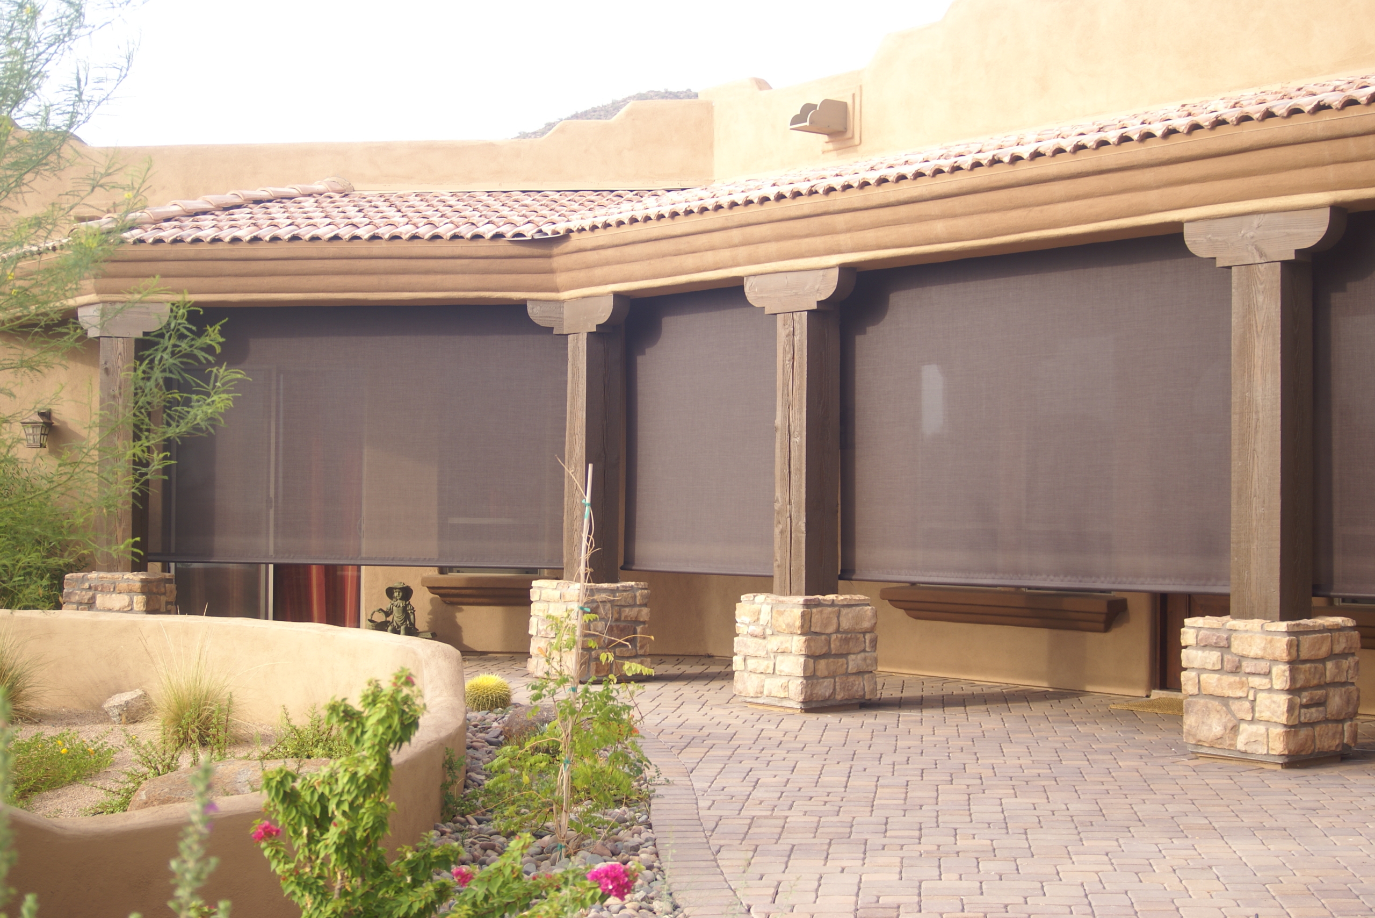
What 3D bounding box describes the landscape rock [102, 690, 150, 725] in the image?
[{"bbox_3d":[-3.070,1.354,10.875,0.260,0.180,0.200,1,-2,-18],"label":"landscape rock"}]

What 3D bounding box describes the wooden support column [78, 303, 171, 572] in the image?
[{"bbox_3d":[-4.541,-0.160,16.150,0.790,2.183,0.360,0,-2,8],"label":"wooden support column"}]

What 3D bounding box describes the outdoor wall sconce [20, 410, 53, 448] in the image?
[{"bbox_3d":[-6.099,-0.282,18.659,0.215,0.362,0.331,0,-2,4],"label":"outdoor wall sconce"}]

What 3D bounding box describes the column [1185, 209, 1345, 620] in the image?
[{"bbox_3d":[3.171,-0.216,10.817,0.322,2.185,0.907,2,-2,-41],"label":"column"}]

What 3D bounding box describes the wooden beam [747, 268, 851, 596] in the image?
[{"bbox_3d":[0.812,-0.164,13.547,0.322,2.185,0.907,2,-2,-41],"label":"wooden beam"}]

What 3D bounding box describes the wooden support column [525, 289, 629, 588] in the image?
[{"bbox_3d":[-0.792,-0.133,15.248,0.512,2.185,0.826,2,-2,-41],"label":"wooden support column"}]

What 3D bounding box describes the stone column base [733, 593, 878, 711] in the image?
[{"bbox_3d":[0.792,1.276,13.350,0.680,0.733,0.680,2,-2,-40],"label":"stone column base"}]

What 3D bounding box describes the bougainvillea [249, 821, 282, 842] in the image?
[{"bbox_3d":[-1.077,0.948,5.075,0.080,0.056,0.070,1,-2,0],"label":"bougainvillea"}]

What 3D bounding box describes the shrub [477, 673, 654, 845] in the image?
[{"bbox_3d":[-0.465,1.138,7.620,0.630,0.660,0.600,1,-2,0],"label":"shrub"}]

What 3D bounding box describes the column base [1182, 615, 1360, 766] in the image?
[{"bbox_3d":[3.162,1.244,10.771,0.662,0.762,0.662,2,-2,-41],"label":"column base"}]

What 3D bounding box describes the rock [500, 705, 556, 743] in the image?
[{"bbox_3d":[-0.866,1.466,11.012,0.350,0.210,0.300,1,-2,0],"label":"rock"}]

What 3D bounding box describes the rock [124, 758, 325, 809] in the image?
[{"bbox_3d":[-1.472,1.082,6.371,0.660,0.230,0.400,1,-2,-20],"label":"rock"}]

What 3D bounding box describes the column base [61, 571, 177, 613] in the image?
[{"bbox_3d":[-4.588,1.292,16.099,0.670,0.723,0.670,0,-2,8],"label":"column base"}]

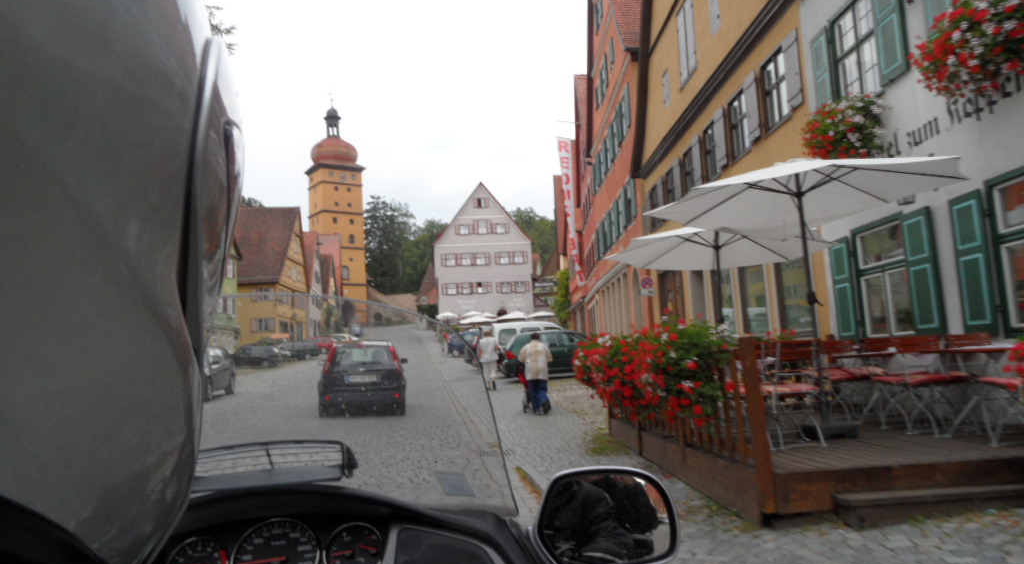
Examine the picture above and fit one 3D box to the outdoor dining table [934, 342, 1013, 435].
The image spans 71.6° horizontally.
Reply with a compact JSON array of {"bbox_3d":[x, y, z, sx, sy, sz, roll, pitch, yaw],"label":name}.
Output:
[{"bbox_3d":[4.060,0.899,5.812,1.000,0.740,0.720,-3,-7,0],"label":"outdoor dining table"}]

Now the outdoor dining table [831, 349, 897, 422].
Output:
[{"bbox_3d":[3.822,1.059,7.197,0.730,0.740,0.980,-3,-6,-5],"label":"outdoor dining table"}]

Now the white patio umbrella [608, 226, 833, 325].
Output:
[{"bbox_3d":[2.769,0.500,9.338,2.850,2.470,2.850,-2,-7,-8],"label":"white patio umbrella"}]

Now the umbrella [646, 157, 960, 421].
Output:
[{"bbox_3d":[2.877,0.116,6.860,2.950,2.645,2.950,-3,-6,-5],"label":"umbrella"}]

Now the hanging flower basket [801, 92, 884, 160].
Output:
[{"bbox_3d":[3.884,-1.806,8.498,0.620,0.840,1.020,-3,-6,-5],"label":"hanging flower basket"}]

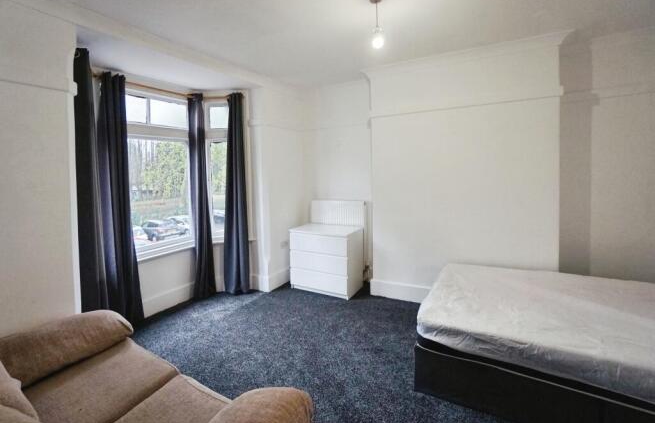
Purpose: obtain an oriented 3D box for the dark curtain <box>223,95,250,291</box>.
[{"bbox_3d":[-1.148,-0.205,3.462,0.270,2.529,0.160,-2,5,-17],"label":"dark curtain"}]

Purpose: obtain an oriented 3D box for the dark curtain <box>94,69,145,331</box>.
[{"bbox_3d":[-2.033,-0.083,2.669,0.180,2.441,0.300,2,5,31],"label":"dark curtain"}]

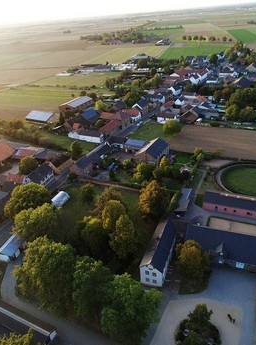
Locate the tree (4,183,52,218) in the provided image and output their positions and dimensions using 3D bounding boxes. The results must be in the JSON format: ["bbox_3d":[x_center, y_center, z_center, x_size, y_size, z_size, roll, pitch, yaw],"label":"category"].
[{"bbox_3d":[-38.248,12.937,114.432,17.600,16.000,17.600,-5,28,0],"label":"tree"}]

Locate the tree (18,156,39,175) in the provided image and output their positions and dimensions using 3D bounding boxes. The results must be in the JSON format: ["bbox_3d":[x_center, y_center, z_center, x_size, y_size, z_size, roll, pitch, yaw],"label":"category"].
[{"bbox_3d":[-55.985,-3.904,164.268,10.600,10.200,10.600,-5,28,0],"label":"tree"}]

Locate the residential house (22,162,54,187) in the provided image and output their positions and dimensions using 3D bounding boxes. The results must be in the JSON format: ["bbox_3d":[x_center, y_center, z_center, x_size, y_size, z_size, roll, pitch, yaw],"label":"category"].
[{"bbox_3d":[-43.834,1.760,143.732,8.500,8.500,13.500,9,31,23],"label":"residential house"}]

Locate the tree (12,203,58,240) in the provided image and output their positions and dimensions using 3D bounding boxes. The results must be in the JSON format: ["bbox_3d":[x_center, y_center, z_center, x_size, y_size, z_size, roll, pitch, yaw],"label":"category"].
[{"bbox_3d":[-33.456,18.968,107.356,16.500,15.000,16.500,-5,29,0],"label":"tree"}]

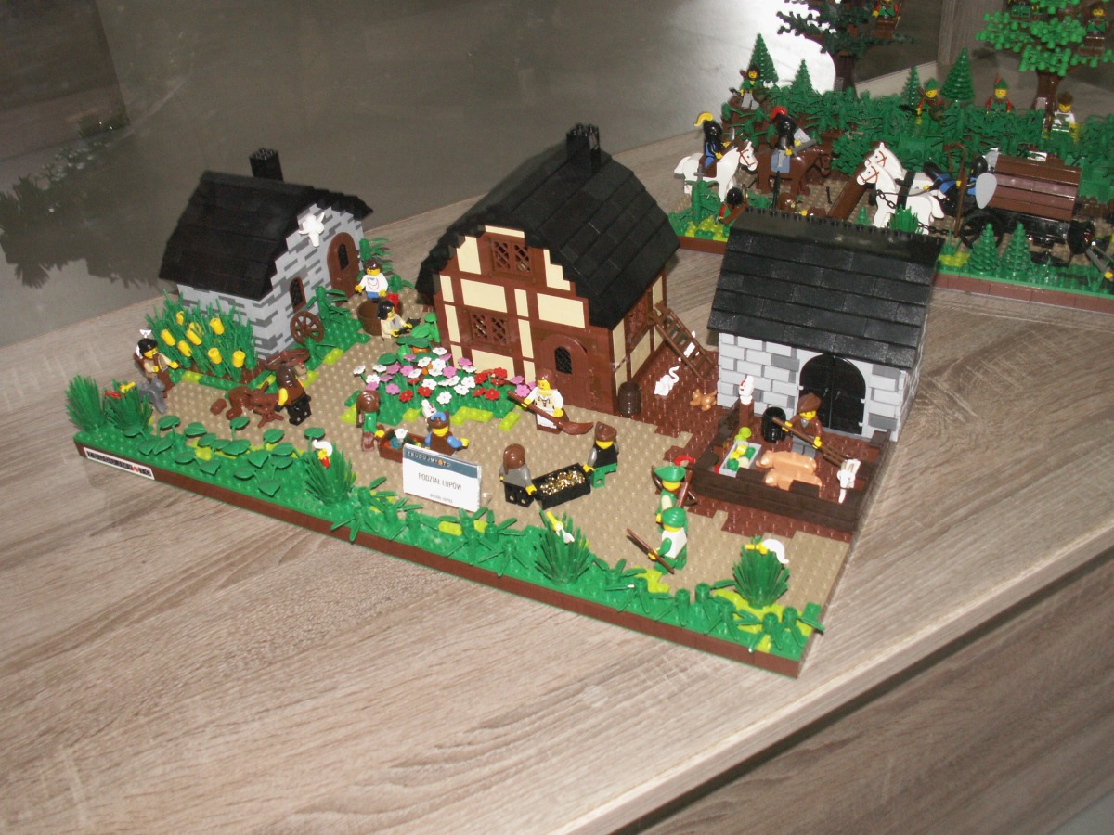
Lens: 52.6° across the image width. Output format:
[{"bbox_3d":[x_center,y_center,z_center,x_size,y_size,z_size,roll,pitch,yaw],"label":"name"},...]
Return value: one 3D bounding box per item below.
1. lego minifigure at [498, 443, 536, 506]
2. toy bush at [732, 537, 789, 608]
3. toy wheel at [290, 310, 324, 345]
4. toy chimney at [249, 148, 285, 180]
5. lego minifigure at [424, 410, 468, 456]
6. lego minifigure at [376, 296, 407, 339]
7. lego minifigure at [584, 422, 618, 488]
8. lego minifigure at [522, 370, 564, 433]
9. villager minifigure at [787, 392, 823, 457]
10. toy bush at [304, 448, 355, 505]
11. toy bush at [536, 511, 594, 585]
[{"bbox_3d":[-0.023,0.033,0.666,0.025,0.043,0.014,13,39,24],"label":"lego minifigure"},{"bbox_3d":[0.106,0.082,0.586,0.031,0.036,0.031,-3,36,2],"label":"toy bush"},{"bbox_3d":[-0.186,-0.065,0.834,0.005,0.027,0.027,-24,19,43],"label":"toy wheel"},{"bbox_3d":[-0.214,-0.186,0.833,0.016,0.021,0.016,13,40,24],"label":"toy chimney"},{"bbox_3d":[-0.070,0.013,0.698,0.026,0.045,0.018,13,39,24],"label":"lego minifigure"},{"bbox_3d":[-0.120,-0.073,0.836,0.022,0.026,0.024,13,40,24],"label":"lego minifigure"},{"bbox_3d":[0.026,0.021,0.672,0.025,0.043,0.018,-14,37,-11],"label":"lego minifigure"},{"bbox_3d":[-0.006,-0.012,0.721,0.028,0.043,0.019,13,40,24],"label":"lego minifigure"},{"bbox_3d":[0.152,0.005,0.683,0.025,0.045,0.017,13,39,24],"label":"villager minifigure"},{"bbox_3d":[-0.138,0.035,0.680,0.032,0.036,0.032,-3,36,2],"label":"toy bush"},{"bbox_3d":[0.006,0.071,0.606,0.030,0.037,0.030,-4,36,3],"label":"toy bush"}]

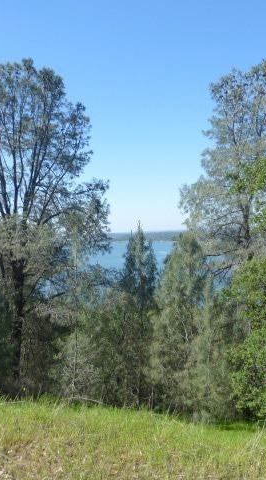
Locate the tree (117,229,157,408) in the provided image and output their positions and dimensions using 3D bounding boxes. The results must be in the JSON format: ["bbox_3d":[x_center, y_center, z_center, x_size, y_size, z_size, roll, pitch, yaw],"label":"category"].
[{"bbox_3d":[0.152,2.586,15.000,1.350,6.220,1.500,0,1,0],"label":"tree"}]

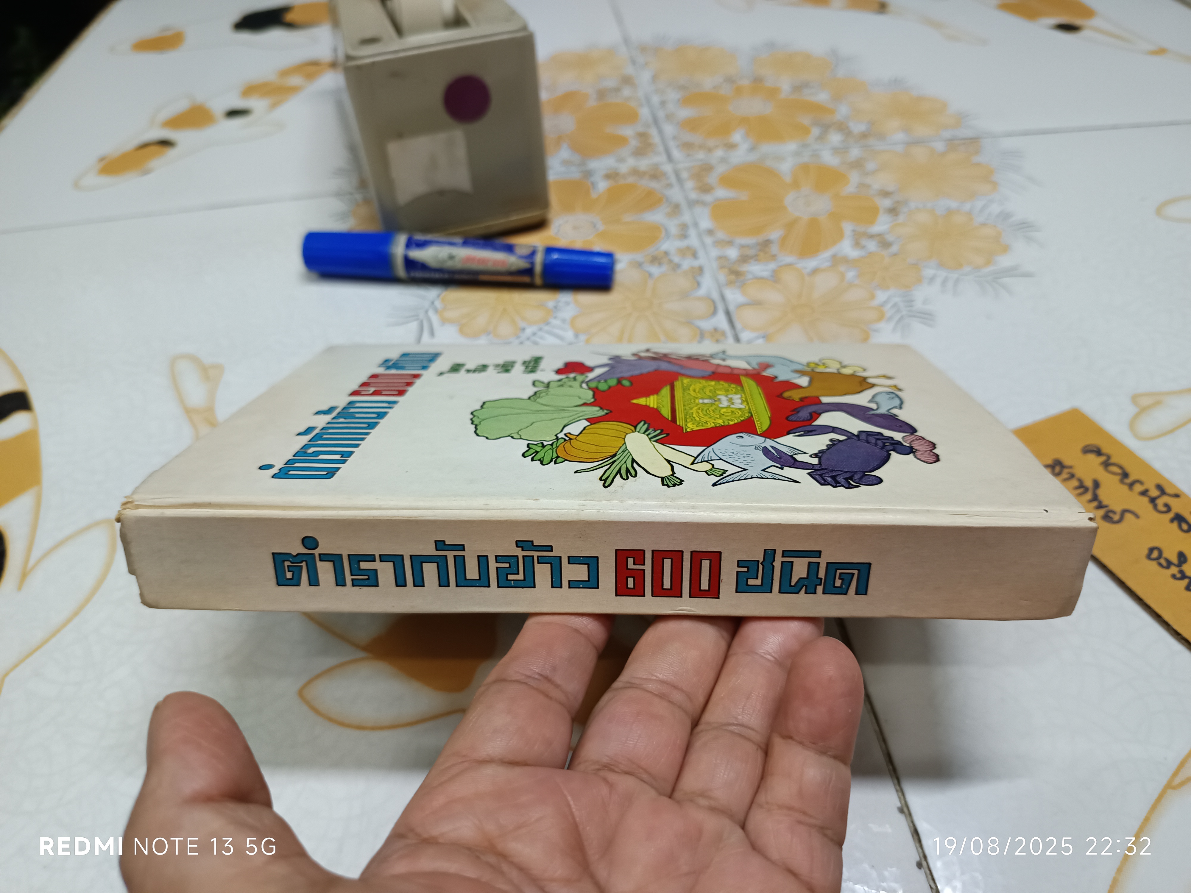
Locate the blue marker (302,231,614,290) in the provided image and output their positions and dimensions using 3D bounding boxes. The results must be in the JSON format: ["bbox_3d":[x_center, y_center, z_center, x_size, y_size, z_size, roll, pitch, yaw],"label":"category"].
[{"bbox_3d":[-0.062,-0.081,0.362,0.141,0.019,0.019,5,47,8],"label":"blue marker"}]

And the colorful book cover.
[{"bbox_3d":[0.003,0.000,0.246,0.212,0.023,0.141,0,23,4],"label":"colorful book cover"}]

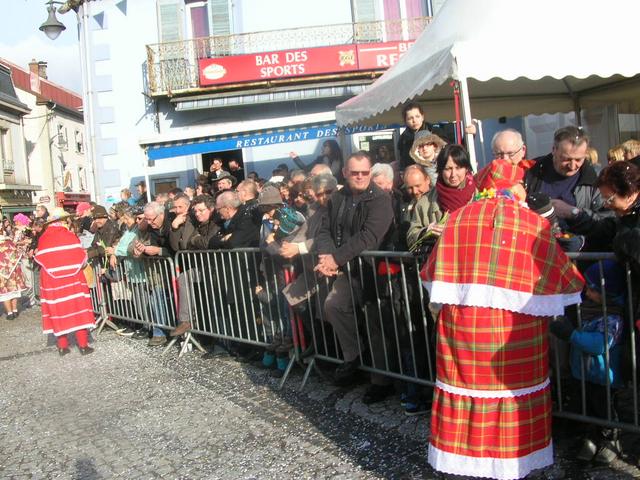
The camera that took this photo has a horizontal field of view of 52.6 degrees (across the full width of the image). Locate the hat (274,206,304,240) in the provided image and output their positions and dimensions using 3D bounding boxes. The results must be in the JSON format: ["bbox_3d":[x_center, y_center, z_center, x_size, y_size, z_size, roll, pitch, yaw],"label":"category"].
[{"bbox_3d":[-0.266,-0.144,5.650,0.250,0.270,0.260,9,14,37],"label":"hat"}]

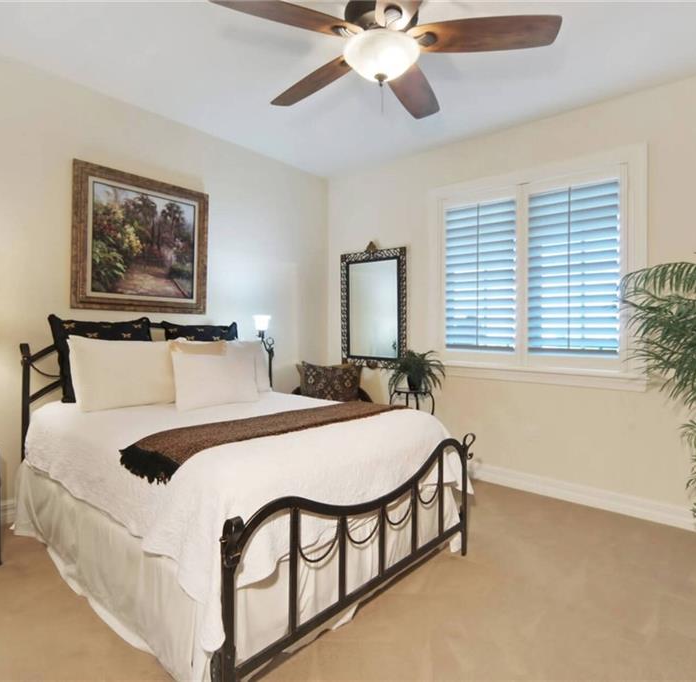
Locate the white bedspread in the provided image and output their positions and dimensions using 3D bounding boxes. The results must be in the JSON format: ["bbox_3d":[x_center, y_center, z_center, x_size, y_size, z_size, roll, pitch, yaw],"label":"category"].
[{"bbox_3d":[-0.643,0.645,2.691,2.148,0.507,1.735,2,1,42],"label":"white bedspread"}]

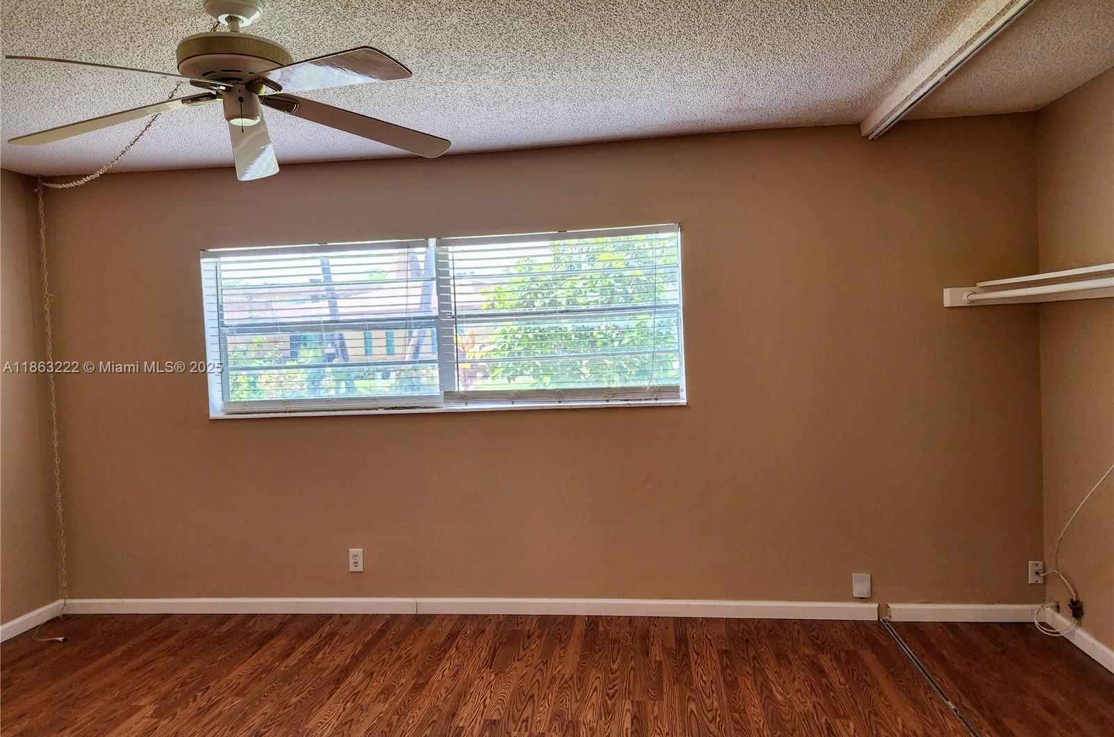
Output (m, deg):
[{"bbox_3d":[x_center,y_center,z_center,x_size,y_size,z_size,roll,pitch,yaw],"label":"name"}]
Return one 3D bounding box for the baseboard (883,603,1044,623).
[{"bbox_3d":[2.008,1.202,3.638,0.727,0.087,0.018,-2,2,7],"label":"baseboard"}]

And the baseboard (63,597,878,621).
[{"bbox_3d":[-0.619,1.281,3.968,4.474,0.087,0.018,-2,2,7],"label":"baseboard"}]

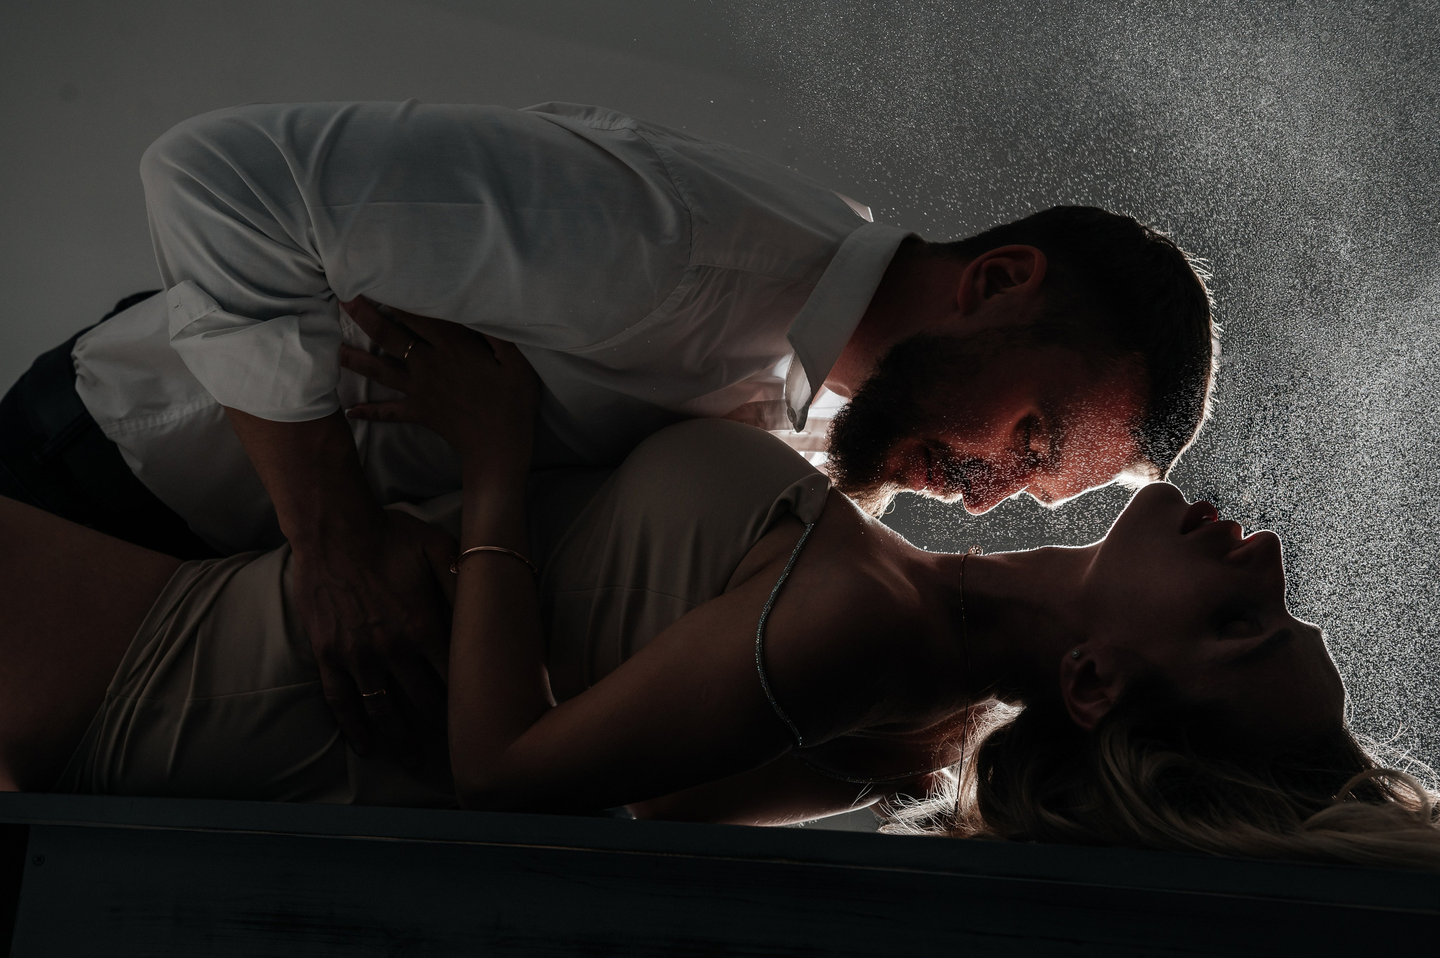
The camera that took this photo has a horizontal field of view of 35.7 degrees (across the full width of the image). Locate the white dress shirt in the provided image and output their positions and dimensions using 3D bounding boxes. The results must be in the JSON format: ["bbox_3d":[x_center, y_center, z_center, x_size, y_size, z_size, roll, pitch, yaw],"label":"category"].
[{"bbox_3d":[-0.163,-0.119,1.580,0.570,0.300,0.460,-11,2,12],"label":"white dress shirt"}]

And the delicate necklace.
[{"bbox_3d":[0.164,0.137,1.470,0.022,0.180,0.115,2,-9,10],"label":"delicate necklace"}]

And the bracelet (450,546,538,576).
[{"bbox_3d":[-0.152,0.061,1.500,0.059,0.008,0.050,5,-35,-2],"label":"bracelet"}]

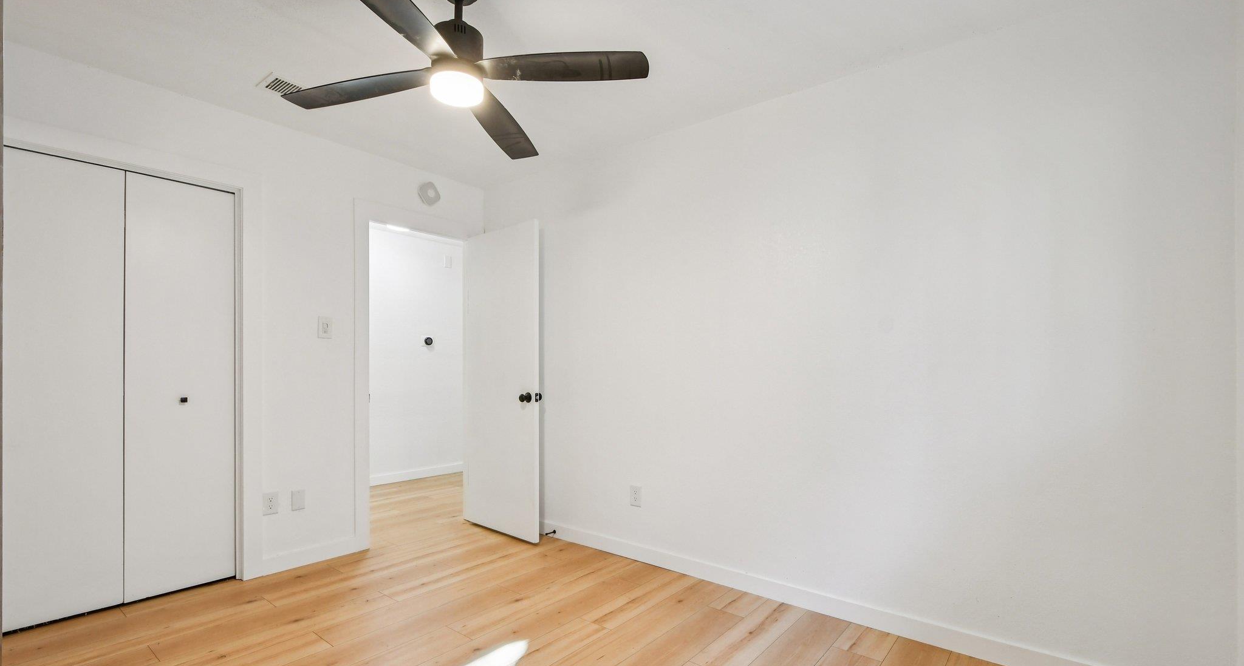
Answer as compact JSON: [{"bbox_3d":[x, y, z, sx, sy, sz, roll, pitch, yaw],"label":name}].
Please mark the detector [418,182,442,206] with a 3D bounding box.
[{"bbox_3d":[-1.305,-0.943,3.515,0.042,0.148,0.145,-1,-1,40],"label":"detector"}]

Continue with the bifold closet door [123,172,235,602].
[{"bbox_3d":[-2.155,0.265,2.555,0.036,2.000,0.425,-1,-1,40],"label":"bifold closet door"}]

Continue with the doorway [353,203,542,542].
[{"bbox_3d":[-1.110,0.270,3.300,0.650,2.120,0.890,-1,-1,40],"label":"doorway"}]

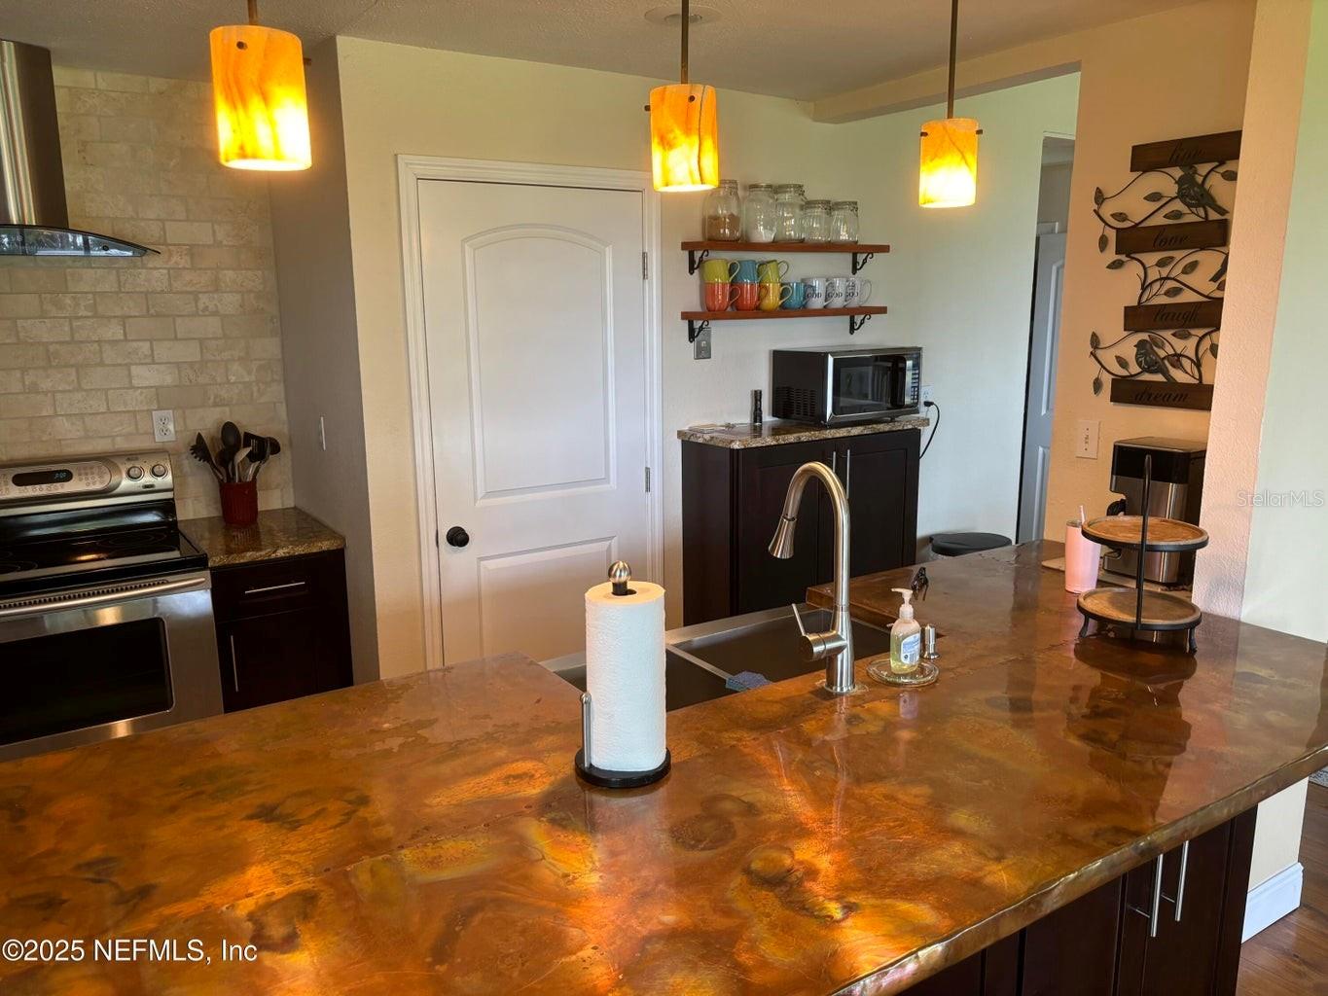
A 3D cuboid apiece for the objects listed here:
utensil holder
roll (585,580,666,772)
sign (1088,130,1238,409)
[{"bbox_3d":[-1.490,0.017,3.495,0.113,0.145,0.113,-8,14,-32],"label":"utensil holder"},{"bbox_3d":[-0.062,0.292,1.651,0.131,0.283,0.131,0,12,0],"label":"roll"},{"bbox_3d":[1.373,-0.609,2.748,0.035,0.716,0.463,-8,14,-32],"label":"sign"}]

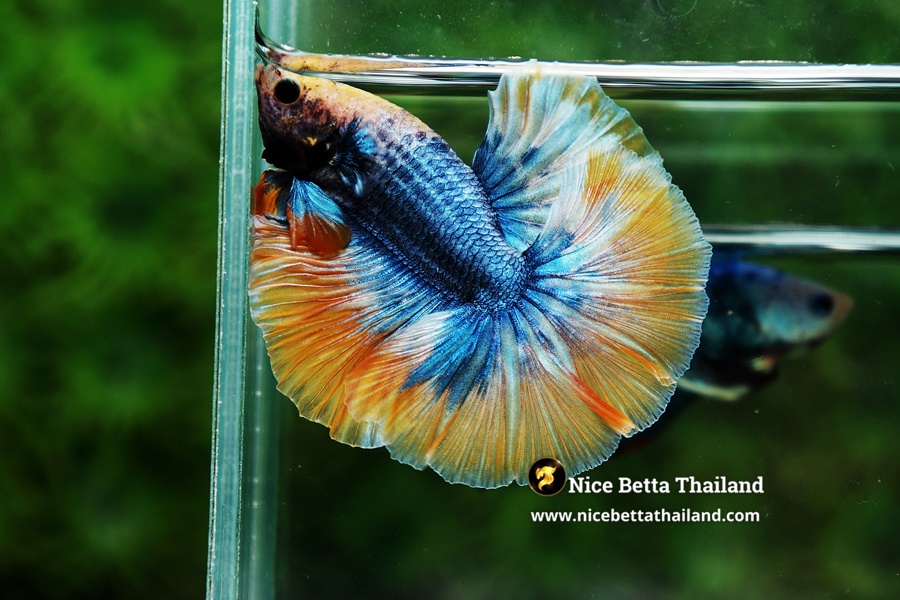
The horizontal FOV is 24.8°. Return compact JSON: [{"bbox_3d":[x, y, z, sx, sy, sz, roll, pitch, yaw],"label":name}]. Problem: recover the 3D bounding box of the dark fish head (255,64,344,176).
[{"bbox_3d":[-0.020,-0.023,0.261,0.015,0.013,0.011,30,0,0],"label":"dark fish head"}]

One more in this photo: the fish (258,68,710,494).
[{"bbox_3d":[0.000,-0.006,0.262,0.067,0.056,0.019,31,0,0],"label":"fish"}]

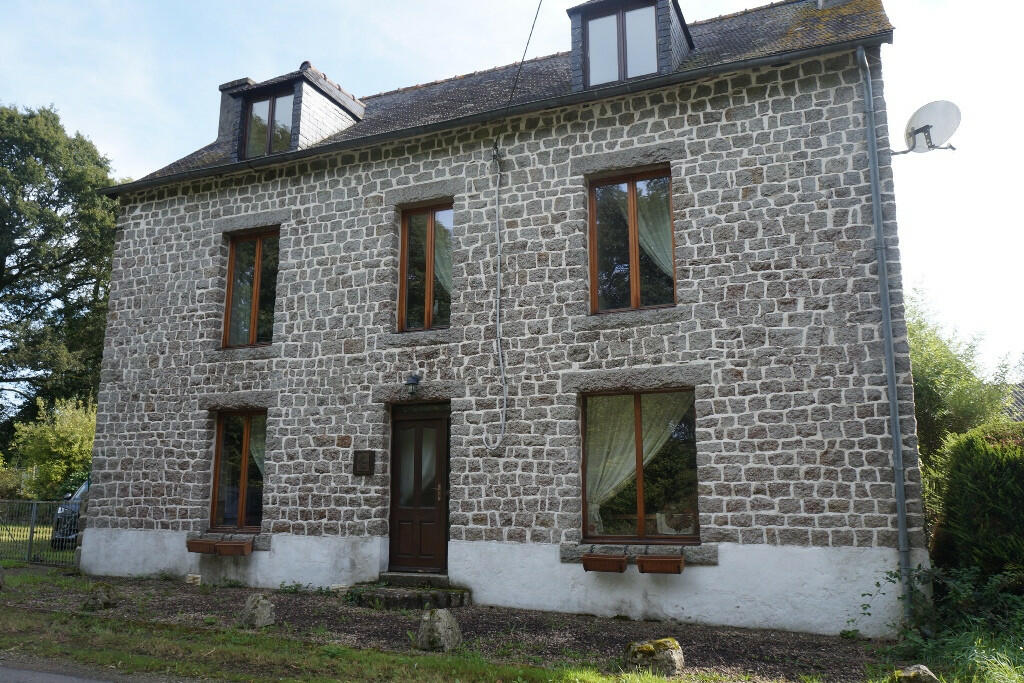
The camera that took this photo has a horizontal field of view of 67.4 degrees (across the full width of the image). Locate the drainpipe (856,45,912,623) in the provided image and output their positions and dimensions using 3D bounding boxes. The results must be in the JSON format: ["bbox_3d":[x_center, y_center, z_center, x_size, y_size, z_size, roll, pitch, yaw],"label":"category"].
[{"bbox_3d":[4.255,-0.299,8.724,0.140,6.680,0.180,-4,-12,22],"label":"drainpipe"}]

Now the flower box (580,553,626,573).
[{"bbox_3d":[1.137,2.673,9.306,0.520,0.170,0.180,-4,-12,22],"label":"flower box"}]

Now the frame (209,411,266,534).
[{"bbox_3d":[-4.172,2.033,12.013,1.180,1.860,0.100,-4,-12,22],"label":"frame"}]

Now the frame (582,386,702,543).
[{"bbox_3d":[1.607,1.569,9.664,1.470,1.910,0.110,-4,-12,22],"label":"frame"}]

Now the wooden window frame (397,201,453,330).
[{"bbox_3d":[-1.201,-1.083,11.370,0.990,1.900,0.100,-4,-12,22],"label":"wooden window frame"}]

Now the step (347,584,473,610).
[{"bbox_3d":[-1.400,3.412,10.266,1.730,0.220,0.380,-4,-12,22],"label":"step"}]

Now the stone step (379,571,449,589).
[{"bbox_3d":[-1.291,3.301,10.616,1.060,0.160,0.300,-4,-12,22],"label":"stone step"}]

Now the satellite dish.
[{"bbox_3d":[5.112,-2.571,9.270,0.470,0.680,0.700,8,-13,-34],"label":"satellite dish"}]

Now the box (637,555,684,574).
[{"bbox_3d":[1.751,2.625,9.057,0.520,0.170,0.180,-4,-12,22],"label":"box"}]

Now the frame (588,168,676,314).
[{"bbox_3d":[1.649,-1.335,10.403,1.190,1.920,0.090,-4,-12,22],"label":"frame"}]

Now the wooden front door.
[{"bbox_3d":[-1.285,2.152,10.975,0.980,2.210,0.080,-4,-12,22],"label":"wooden front door"}]

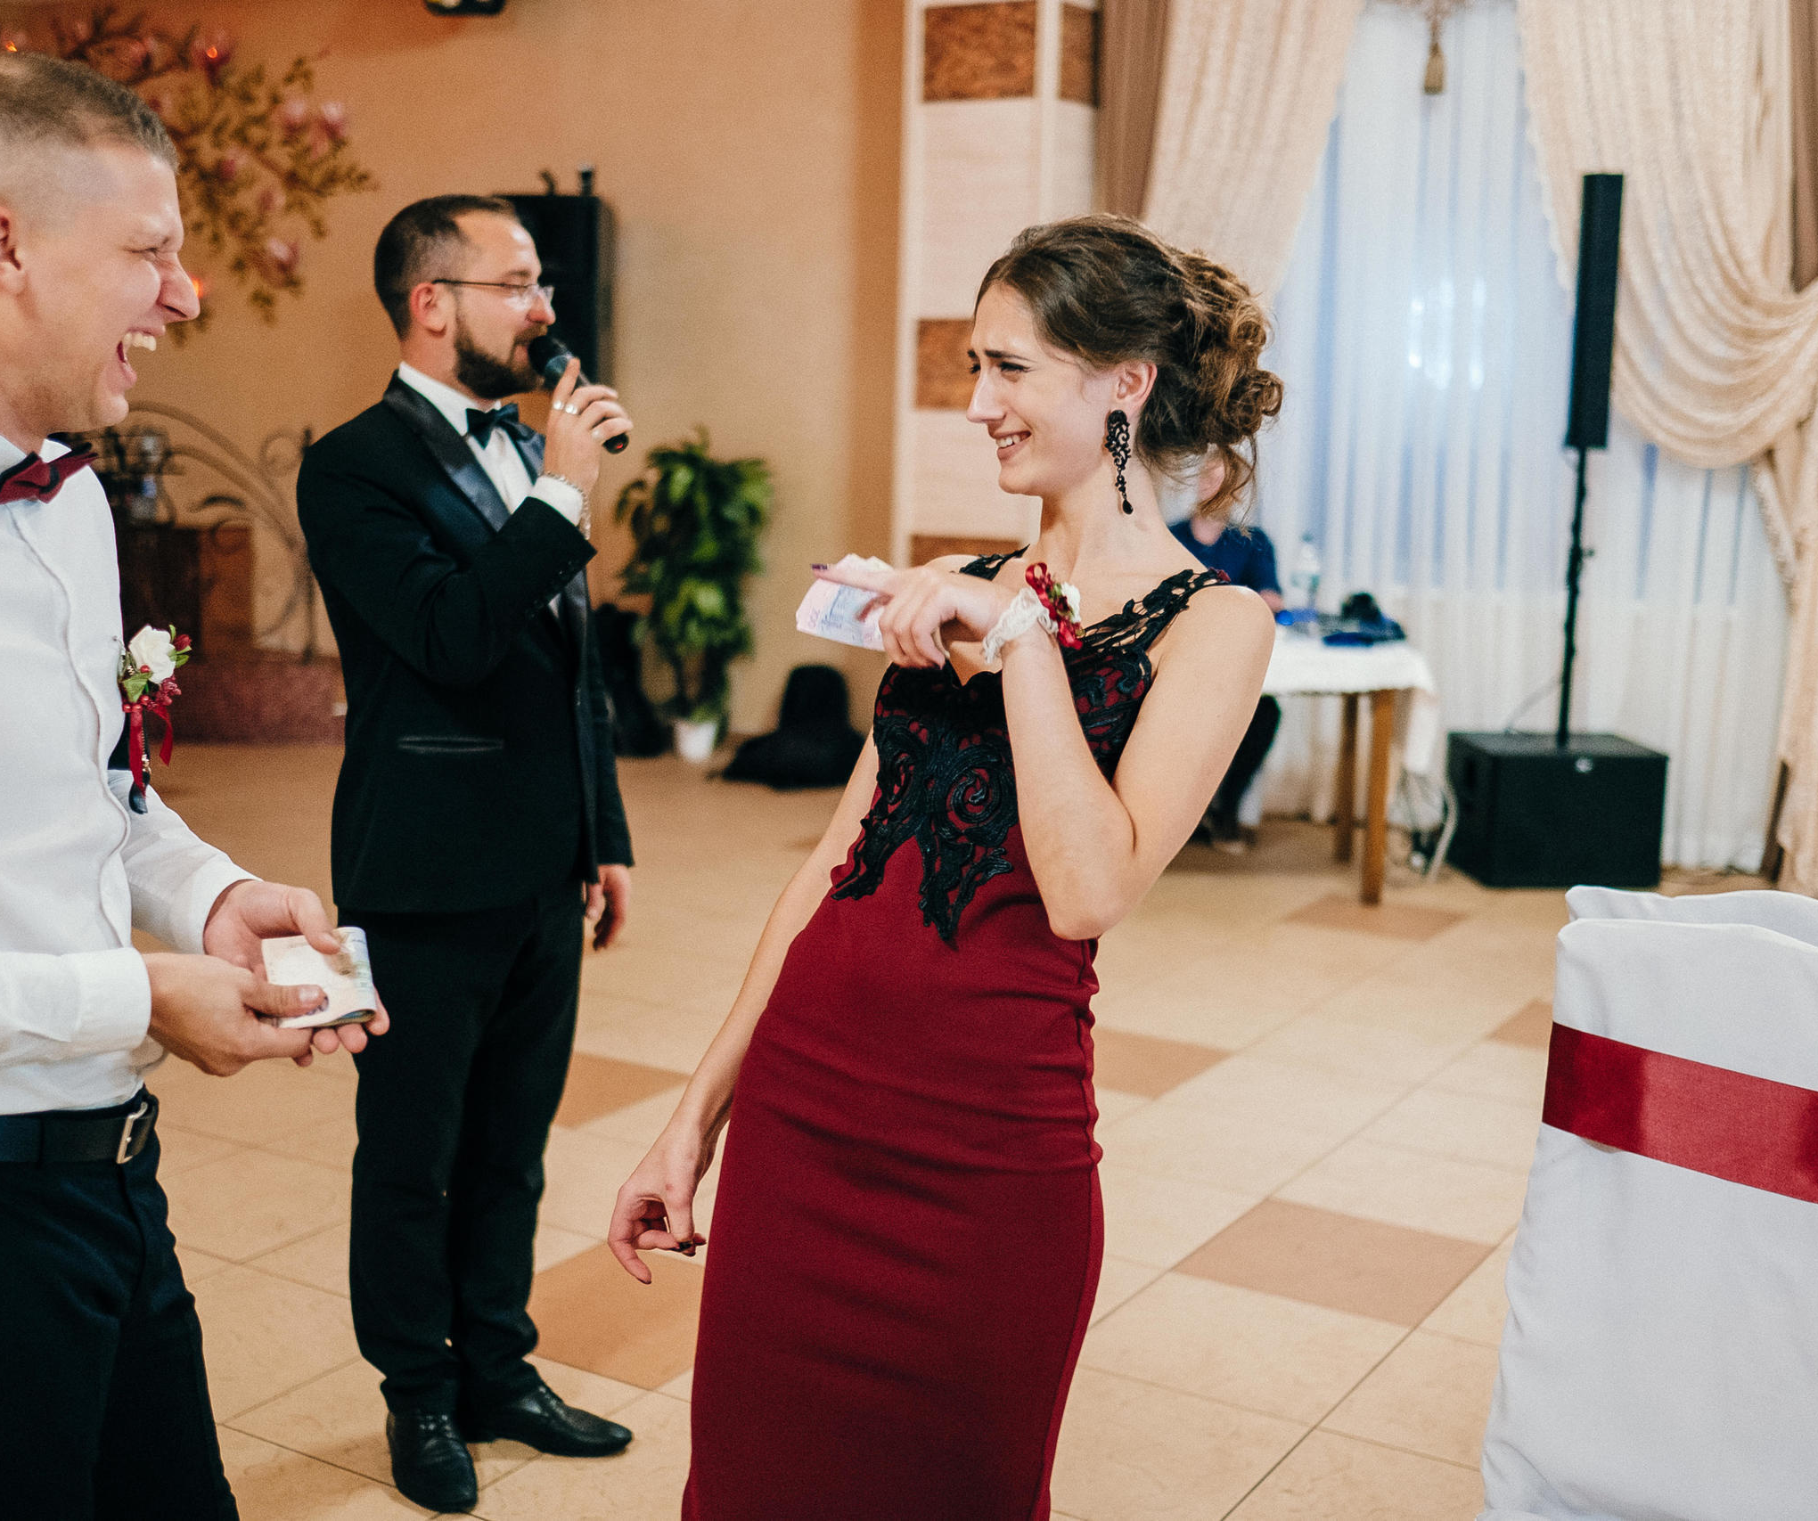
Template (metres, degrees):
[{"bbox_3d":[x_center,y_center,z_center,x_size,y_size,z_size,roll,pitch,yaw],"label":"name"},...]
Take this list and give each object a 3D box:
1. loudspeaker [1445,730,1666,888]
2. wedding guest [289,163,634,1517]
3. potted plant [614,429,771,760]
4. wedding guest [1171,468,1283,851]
[{"bbox_3d":[2.156,0.167,7.430,0.575,0.443,0.460,1,9,-4],"label":"loudspeaker"},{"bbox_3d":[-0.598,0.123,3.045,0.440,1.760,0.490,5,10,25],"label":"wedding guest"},{"bbox_3d":[-0.916,-0.706,9.504,0.660,1.400,0.620,1,9,0],"label":"potted plant"},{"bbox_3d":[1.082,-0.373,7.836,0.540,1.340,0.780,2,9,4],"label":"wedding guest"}]

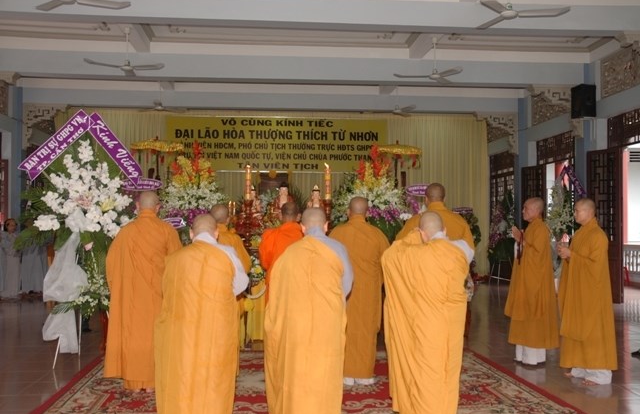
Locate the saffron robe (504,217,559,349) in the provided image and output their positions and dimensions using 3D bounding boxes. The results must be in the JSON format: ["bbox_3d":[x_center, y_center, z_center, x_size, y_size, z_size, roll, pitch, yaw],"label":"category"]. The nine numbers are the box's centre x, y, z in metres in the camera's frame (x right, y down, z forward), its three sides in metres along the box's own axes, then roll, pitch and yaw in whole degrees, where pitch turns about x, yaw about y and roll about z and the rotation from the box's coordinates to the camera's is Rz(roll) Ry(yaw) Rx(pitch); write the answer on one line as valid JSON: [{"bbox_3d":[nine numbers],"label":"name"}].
[{"bbox_3d":[2.135,0.773,6.625,0.500,1.334,0.500,0,-2,5],"label":"saffron robe"}]

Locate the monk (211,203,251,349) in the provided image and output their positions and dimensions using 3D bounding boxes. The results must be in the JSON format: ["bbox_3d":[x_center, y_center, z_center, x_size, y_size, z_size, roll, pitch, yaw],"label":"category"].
[{"bbox_3d":[-0.900,0.757,5.820,0.560,1.577,0.480,1,-2,-6],"label":"monk"}]

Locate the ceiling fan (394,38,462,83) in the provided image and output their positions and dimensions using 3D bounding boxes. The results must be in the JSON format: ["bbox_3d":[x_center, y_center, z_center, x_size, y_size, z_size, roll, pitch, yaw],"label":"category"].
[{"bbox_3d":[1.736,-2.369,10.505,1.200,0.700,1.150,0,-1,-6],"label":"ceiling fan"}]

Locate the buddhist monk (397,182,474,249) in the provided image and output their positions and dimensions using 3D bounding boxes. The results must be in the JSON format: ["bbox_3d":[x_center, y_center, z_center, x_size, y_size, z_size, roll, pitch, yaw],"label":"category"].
[{"bbox_3d":[0.995,0.670,5.666,0.660,1.766,0.500,1,-2,-6],"label":"buddhist monk"}]

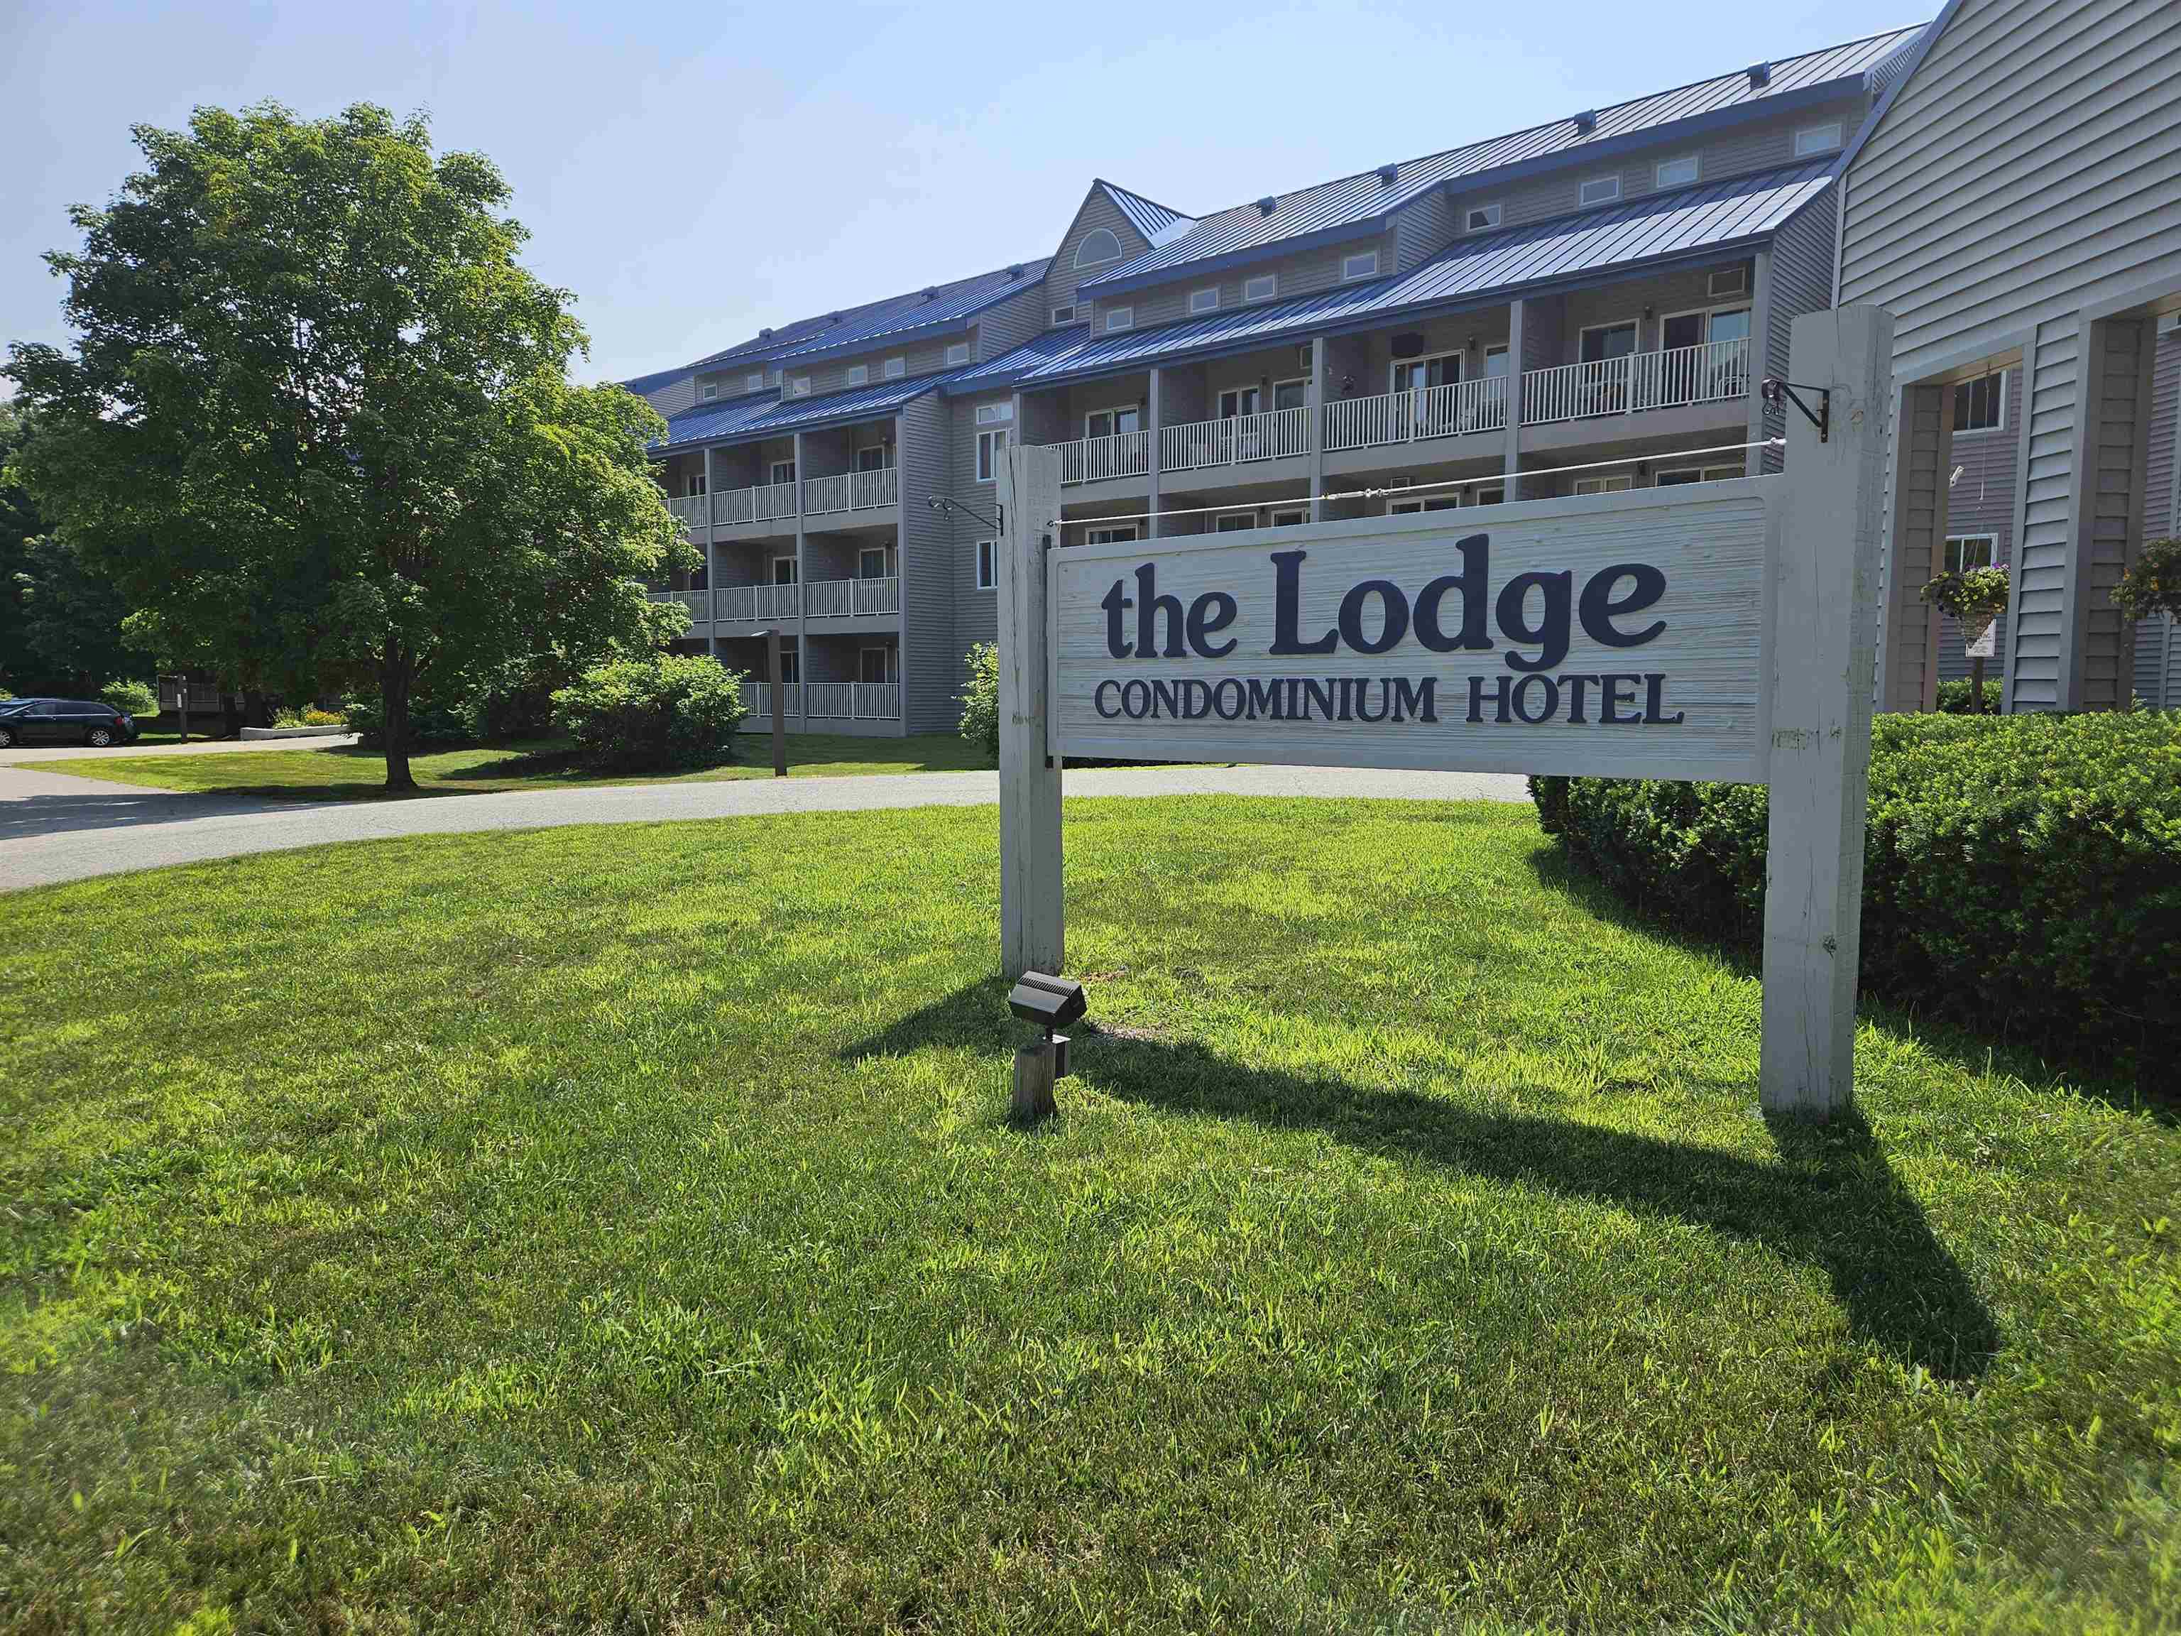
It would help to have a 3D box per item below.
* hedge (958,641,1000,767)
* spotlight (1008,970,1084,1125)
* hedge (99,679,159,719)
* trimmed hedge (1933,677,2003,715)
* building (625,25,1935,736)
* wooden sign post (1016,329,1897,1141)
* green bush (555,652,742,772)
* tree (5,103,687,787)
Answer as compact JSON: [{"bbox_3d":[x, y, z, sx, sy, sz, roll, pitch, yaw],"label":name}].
[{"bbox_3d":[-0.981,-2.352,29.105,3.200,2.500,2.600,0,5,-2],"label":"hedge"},{"bbox_3d":[-0.164,0.822,5.336,0.235,0.540,0.180,5,7,44],"label":"spotlight"},{"bbox_3d":[-38.451,-4.756,57.798,2.700,1.558,2.000,-3,6,-33],"label":"hedge"},{"bbox_3d":[13.910,-1.548,22.955,1.800,1.351,1.200,4,7,41],"label":"trimmed hedge"},{"bbox_3d":[2.651,-10.389,43.113,38.888,15.580,18.870,4,7,41],"label":"building"},{"bbox_3d":[1.145,-0.454,6.565,4.311,2.864,0.255,5,7,44],"label":"wooden sign post"},{"bbox_3d":[-8.238,-1.968,27.000,3.500,2.150,3.100,-1,5,-17],"label":"green bush"},{"bbox_3d":[-12.546,-6.262,24.849,9.900,11.400,9.600,-3,6,-26],"label":"tree"}]

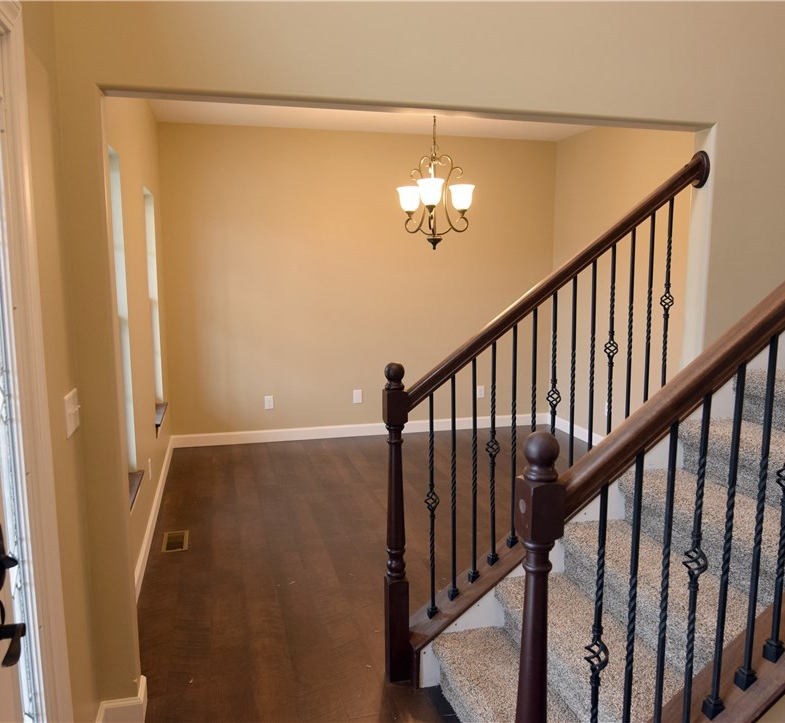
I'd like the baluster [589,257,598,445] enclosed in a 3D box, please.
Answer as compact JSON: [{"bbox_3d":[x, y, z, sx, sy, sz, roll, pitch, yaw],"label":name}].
[{"bbox_3d":[0.804,0.042,2.546,0.032,0.895,0.032,-3,9,-15],"label":"baluster"}]

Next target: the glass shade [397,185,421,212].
[{"bbox_3d":[0.108,-1.045,4.058,0.160,0.150,0.160,-1,8,0],"label":"glass shade"}]

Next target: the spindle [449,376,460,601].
[{"bbox_3d":[0.228,0.482,2.383,0.032,0.873,0.032,-3,9,-15],"label":"spindle"}]

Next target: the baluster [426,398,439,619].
[{"bbox_3d":[0.154,0.561,2.437,0.048,0.895,0.048,-3,9,-15],"label":"baluster"}]

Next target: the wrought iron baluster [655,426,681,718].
[{"bbox_3d":[0.638,0.569,1.484,0.032,0.873,0.032,-3,9,-15],"label":"wrought iron baluster"}]

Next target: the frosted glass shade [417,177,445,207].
[{"bbox_3d":[0.229,-1.017,3.797,0.160,0.150,0.160,-1,8,0],"label":"frosted glass shade"}]

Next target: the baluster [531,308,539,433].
[{"bbox_3d":[0.560,0.237,2.505,0.032,0.895,0.032,-3,9,-15],"label":"baluster"}]

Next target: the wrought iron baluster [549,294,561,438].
[{"bbox_3d":[0.641,0.172,2.518,0.048,0.895,0.048,-3,9,-15],"label":"wrought iron baluster"}]

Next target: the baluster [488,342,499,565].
[{"bbox_3d":[0.398,0.366,2.478,0.048,0.895,0.048,-3,9,-15],"label":"baluster"}]

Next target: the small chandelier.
[{"bbox_3d":[0.265,-1.164,3.991,0.500,0.889,0.500,-1,8,0],"label":"small chandelier"}]

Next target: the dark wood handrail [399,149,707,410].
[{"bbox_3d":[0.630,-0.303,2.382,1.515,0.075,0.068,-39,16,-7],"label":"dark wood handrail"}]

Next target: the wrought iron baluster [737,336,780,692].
[{"bbox_3d":[0.899,0.384,1.554,0.032,0.895,0.032,-3,9,-15],"label":"wrought iron baluster"}]

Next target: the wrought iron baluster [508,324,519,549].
[{"bbox_3d":[0.479,0.301,2.491,0.032,0.895,0.032,-3,9,-15],"label":"wrought iron baluster"}]

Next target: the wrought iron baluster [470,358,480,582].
[{"bbox_3d":[0.307,0.420,2.396,0.032,0.873,0.032,-3,9,-15],"label":"wrought iron baluster"}]

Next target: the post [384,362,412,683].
[{"bbox_3d":[0.015,0.623,2.406,0.074,1.238,0.074,-3,9,-15],"label":"post"}]

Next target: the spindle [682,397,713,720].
[{"bbox_3d":[0.719,0.503,1.498,0.052,0.873,0.052,-3,9,-15],"label":"spindle"}]

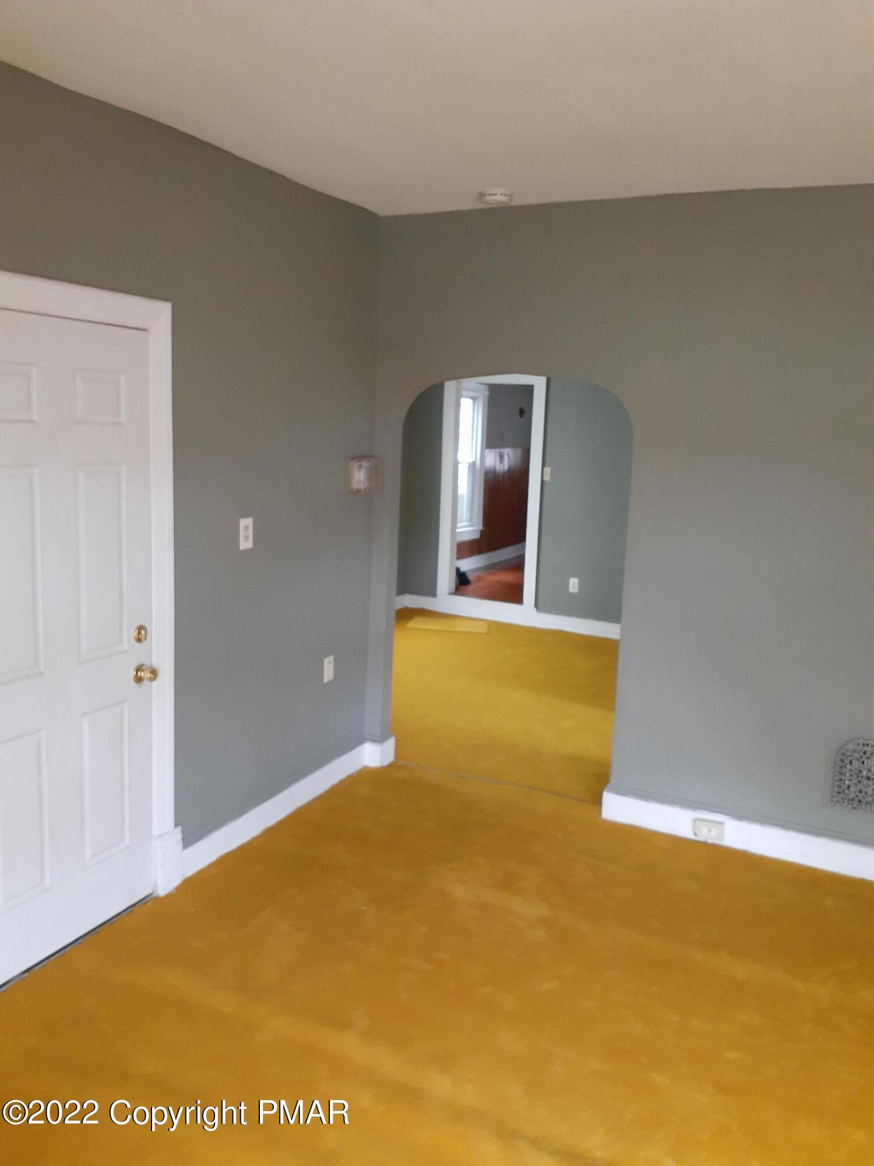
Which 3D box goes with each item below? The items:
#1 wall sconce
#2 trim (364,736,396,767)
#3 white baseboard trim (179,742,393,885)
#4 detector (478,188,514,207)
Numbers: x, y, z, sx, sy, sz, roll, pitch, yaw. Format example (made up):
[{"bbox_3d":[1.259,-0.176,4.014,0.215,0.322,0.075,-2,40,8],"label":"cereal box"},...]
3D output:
[{"bbox_3d":[-0.336,-0.504,4.241,0.084,0.165,0.172,7,11,25],"label":"wall sconce"},{"bbox_3d":[-0.295,0.860,4.656,0.096,0.124,0.152,7,11,25],"label":"trim"},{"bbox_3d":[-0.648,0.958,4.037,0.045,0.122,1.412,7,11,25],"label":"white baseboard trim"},{"bbox_3d":[0.243,-1.559,3.693,0.131,0.044,0.131,7,11,25],"label":"detector"}]

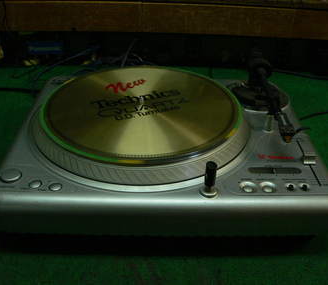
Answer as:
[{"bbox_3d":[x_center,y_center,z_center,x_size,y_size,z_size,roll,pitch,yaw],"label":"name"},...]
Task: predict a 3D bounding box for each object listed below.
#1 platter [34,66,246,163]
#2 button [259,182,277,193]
[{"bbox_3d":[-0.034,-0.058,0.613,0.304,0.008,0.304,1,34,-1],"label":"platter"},{"bbox_3d":[0.131,0.057,0.498,0.021,0.005,0.021,1,34,-1],"label":"button"}]

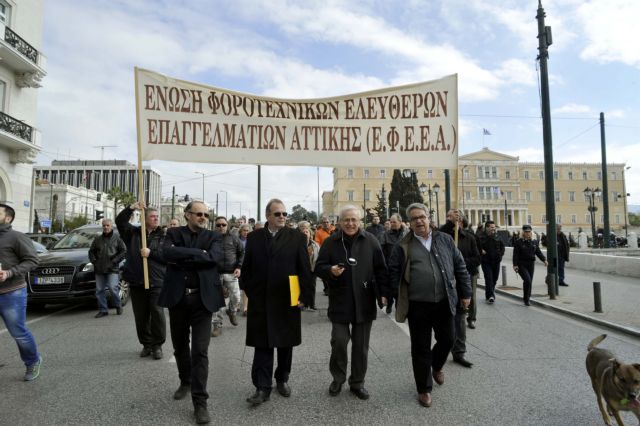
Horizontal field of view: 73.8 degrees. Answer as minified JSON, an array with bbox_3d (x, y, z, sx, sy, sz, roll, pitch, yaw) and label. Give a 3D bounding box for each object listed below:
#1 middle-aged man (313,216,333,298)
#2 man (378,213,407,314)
[{"bbox_3d":[0.125,0.984,9.700,0.550,1.790,0.470,0,-4,0],"label":"middle-aged man"},{"bbox_3d":[1.345,0.907,7.700,0.570,1.820,0.480,0,-4,6],"label":"man"}]

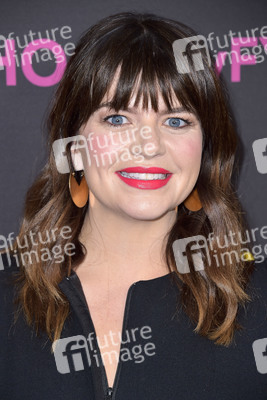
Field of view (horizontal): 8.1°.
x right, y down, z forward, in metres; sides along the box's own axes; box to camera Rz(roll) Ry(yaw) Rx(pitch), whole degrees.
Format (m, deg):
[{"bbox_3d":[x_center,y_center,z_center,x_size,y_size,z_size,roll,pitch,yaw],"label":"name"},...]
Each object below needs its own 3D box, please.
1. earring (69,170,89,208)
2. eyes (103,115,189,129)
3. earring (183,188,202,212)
[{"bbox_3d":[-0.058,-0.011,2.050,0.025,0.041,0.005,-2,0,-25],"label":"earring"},{"bbox_3d":[0.013,-0.082,1.985,0.091,0.013,0.020,2,0,-9],"label":"eyes"},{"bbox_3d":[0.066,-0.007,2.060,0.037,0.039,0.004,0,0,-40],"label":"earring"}]

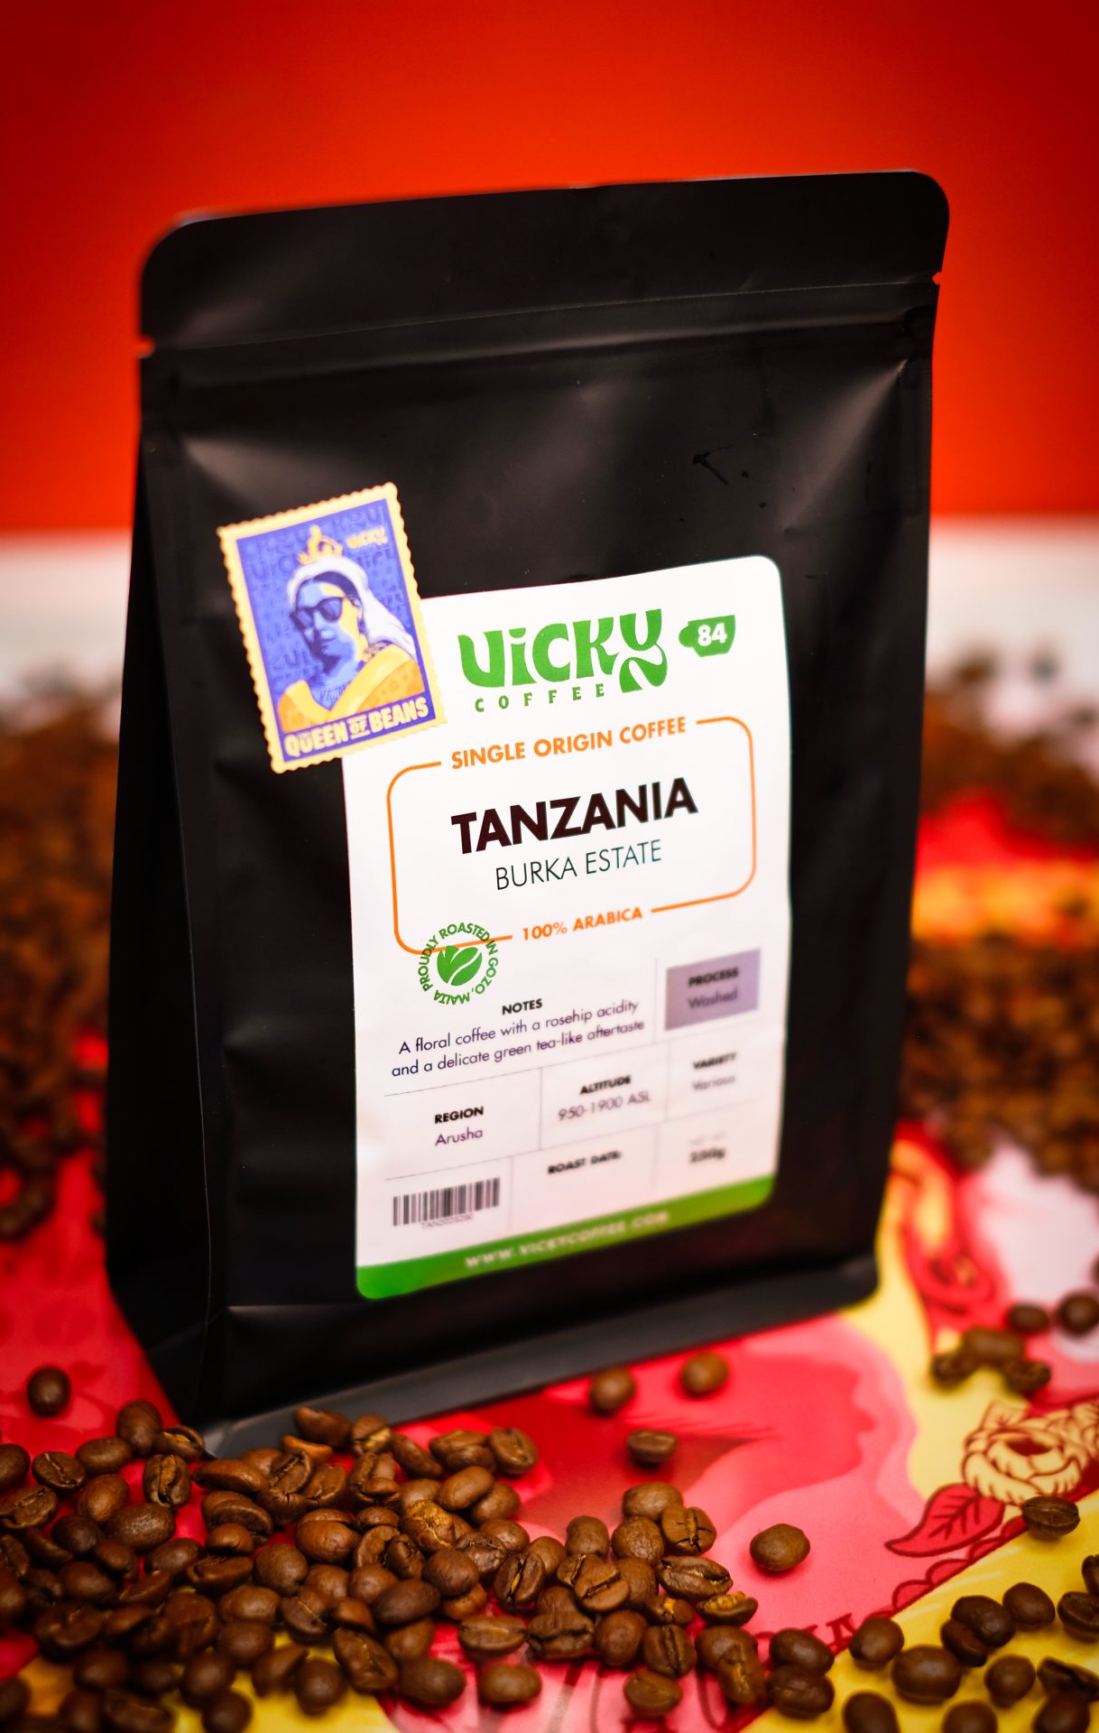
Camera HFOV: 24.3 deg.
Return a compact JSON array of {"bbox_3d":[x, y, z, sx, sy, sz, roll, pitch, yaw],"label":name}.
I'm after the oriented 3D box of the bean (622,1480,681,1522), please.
[{"bbox_3d":[0.017,0.107,0.430,0.010,0.006,0.008,0,24,-2],"label":"bean"}]

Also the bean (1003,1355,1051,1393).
[{"bbox_3d":[0.087,0.093,0.464,0.009,0.005,0.007,-6,30,6],"label":"bean"}]

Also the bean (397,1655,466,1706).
[{"bbox_3d":[-0.018,0.127,0.398,0.011,0.006,0.008,8,33,11],"label":"bean"}]

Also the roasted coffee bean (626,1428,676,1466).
[{"bbox_3d":[0.018,0.101,0.444,0.009,0.006,0.008,1,13,0],"label":"roasted coffee bean"}]

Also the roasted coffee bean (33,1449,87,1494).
[{"bbox_3d":[-0.085,0.105,0.443,0.008,0.006,0.010,-13,26,-43],"label":"roasted coffee bean"}]

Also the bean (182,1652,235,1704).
[{"bbox_3d":[-0.054,0.127,0.400,0.008,0.006,0.010,17,31,28],"label":"bean"}]

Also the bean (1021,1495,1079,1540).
[{"bbox_3d":[0.085,0.111,0.433,0.010,0.006,0.008,0,22,3],"label":"bean"}]

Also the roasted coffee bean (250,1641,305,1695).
[{"bbox_3d":[-0.041,0.123,0.389,0.008,0.006,0.011,-25,6,29],"label":"roasted coffee bean"}]

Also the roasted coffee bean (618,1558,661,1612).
[{"bbox_3d":[0.014,0.116,0.412,0.007,0.006,0.009,-11,42,-25],"label":"roasted coffee bean"}]

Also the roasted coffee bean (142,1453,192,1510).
[{"bbox_3d":[-0.066,0.106,0.441,0.008,0.006,0.010,-10,34,-6],"label":"roasted coffee bean"}]

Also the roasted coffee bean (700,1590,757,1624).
[{"bbox_3d":[0.029,0.118,0.405,0.010,0.005,0.007,-3,10,-22],"label":"roasted coffee bean"}]

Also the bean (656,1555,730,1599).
[{"bbox_3d":[0.025,0.121,0.436,0.012,0.005,0.008,10,27,16],"label":"bean"}]

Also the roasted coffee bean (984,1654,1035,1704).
[{"bbox_3d":[0.076,0.133,0.418,0.008,0.006,0.010,14,28,23],"label":"roasted coffee bean"}]

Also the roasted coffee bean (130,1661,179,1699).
[{"bbox_3d":[-0.065,0.131,0.413,0.010,0.006,0.008,2,25,0],"label":"roasted coffee bean"}]

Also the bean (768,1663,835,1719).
[{"bbox_3d":[0.041,0.134,0.414,0.011,0.006,0.008,8,26,13],"label":"bean"}]

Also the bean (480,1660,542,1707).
[{"bbox_3d":[-0.006,0.125,0.390,0.010,0.006,0.008,2,24,2],"label":"bean"}]

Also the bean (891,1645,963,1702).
[{"bbox_3d":[0.060,0.128,0.403,0.011,0.006,0.010,1,27,0],"label":"bean"}]

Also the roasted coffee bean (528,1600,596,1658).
[{"bbox_3d":[0.002,0.119,0.399,0.011,0.006,0.008,1,65,-6],"label":"roasted coffee bean"}]

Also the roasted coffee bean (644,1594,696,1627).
[{"bbox_3d":[0.019,0.125,0.431,0.010,0.006,0.008,6,26,9],"label":"roasted coffee bean"}]

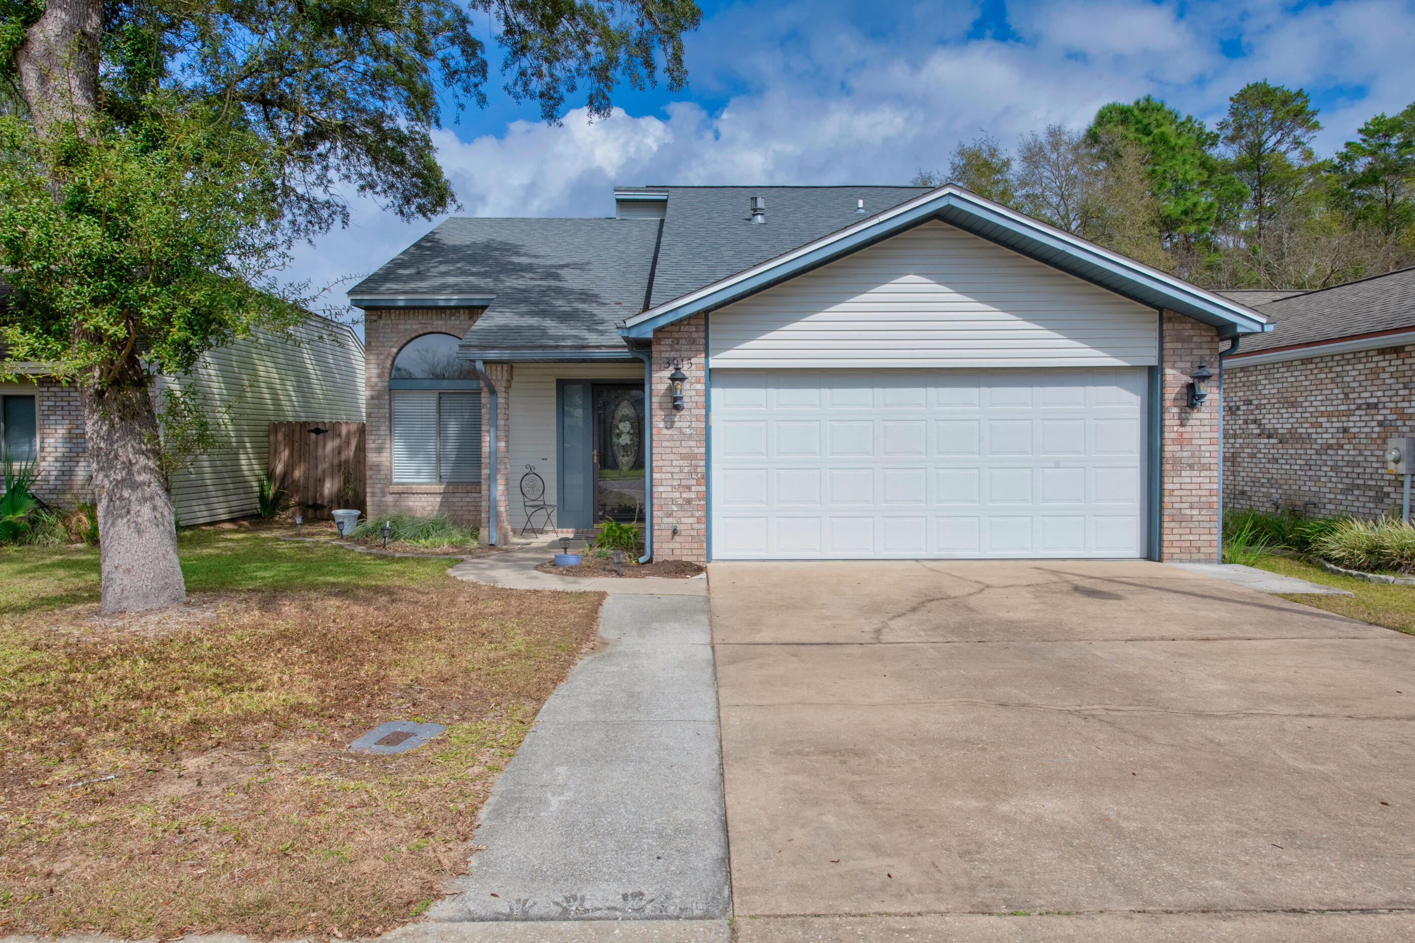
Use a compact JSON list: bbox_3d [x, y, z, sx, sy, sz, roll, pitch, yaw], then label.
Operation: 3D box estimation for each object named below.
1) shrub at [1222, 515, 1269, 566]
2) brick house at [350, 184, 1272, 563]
[{"bbox_3d":[5.940,0.755,10.420,0.550,0.550,0.550,0,2,0],"label":"shrub"},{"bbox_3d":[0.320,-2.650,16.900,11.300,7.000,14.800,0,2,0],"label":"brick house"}]

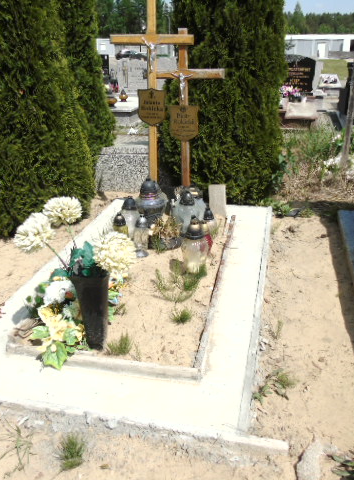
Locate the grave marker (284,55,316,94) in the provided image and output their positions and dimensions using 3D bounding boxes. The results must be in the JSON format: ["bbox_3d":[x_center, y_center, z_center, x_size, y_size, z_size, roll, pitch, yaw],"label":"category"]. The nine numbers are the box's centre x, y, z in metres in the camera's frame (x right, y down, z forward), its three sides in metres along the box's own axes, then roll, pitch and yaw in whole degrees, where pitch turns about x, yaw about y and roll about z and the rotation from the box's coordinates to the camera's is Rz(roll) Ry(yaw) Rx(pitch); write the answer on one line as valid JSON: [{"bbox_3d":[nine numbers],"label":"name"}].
[{"bbox_3d":[2.248,-3.085,8.579,0.754,0.669,0.170,4,23,12],"label":"grave marker"}]

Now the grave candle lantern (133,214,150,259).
[{"bbox_3d":[-0.205,-0.025,2.672,0.079,0.247,0.079,4,23,12],"label":"grave candle lantern"}]

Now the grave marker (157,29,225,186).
[{"bbox_3d":[0.060,-0.832,3.320,0.531,1.245,0.080,3,23,12],"label":"grave marker"}]

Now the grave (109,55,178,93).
[{"bbox_3d":[-0.570,-3.175,8.923,1.157,0.651,0.170,4,23,12],"label":"grave"}]

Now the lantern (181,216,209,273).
[{"bbox_3d":[0.101,0.018,2.495,0.143,0.301,0.143,4,23,12],"label":"lantern"}]

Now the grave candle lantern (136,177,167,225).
[{"bbox_3d":[-0.173,-0.272,3.184,0.216,0.304,0.216,0,23,0],"label":"grave candle lantern"}]

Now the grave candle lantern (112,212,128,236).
[{"bbox_3d":[-0.350,-0.074,2.874,0.086,0.184,0.086,4,23,12],"label":"grave candle lantern"}]

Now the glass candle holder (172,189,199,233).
[{"bbox_3d":[0.059,-0.190,3.026,0.190,0.271,0.190,0,23,0],"label":"glass candle holder"}]

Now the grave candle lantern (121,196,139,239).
[{"bbox_3d":[-0.289,-0.138,2.907,0.109,0.274,0.109,0,23,0],"label":"grave candle lantern"}]

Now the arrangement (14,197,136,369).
[{"bbox_3d":[-0.396,0.171,1.863,0.400,0.550,0.360,4,23,12],"label":"arrangement"}]

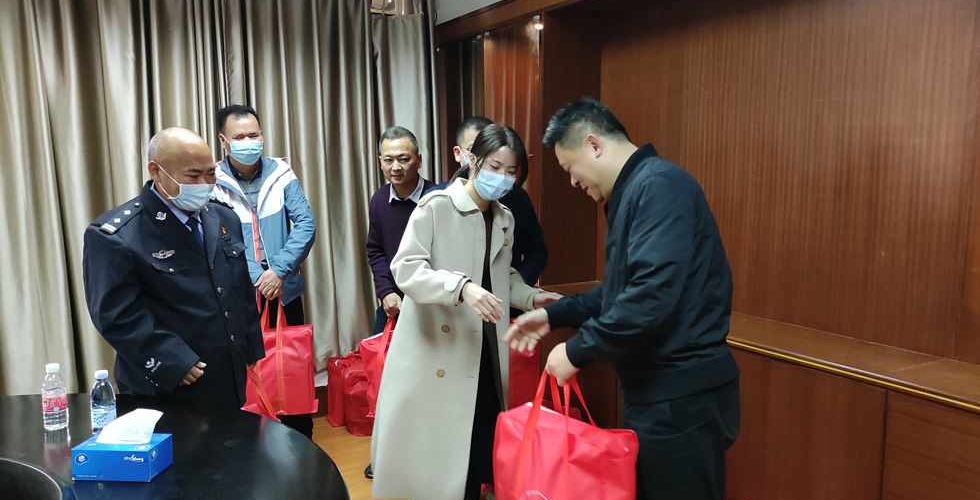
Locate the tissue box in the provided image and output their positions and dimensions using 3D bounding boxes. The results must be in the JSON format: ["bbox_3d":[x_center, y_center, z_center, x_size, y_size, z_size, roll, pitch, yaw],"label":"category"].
[{"bbox_3d":[-0.854,0.483,1.653,0.185,0.072,0.100,-1,7,5],"label":"tissue box"}]

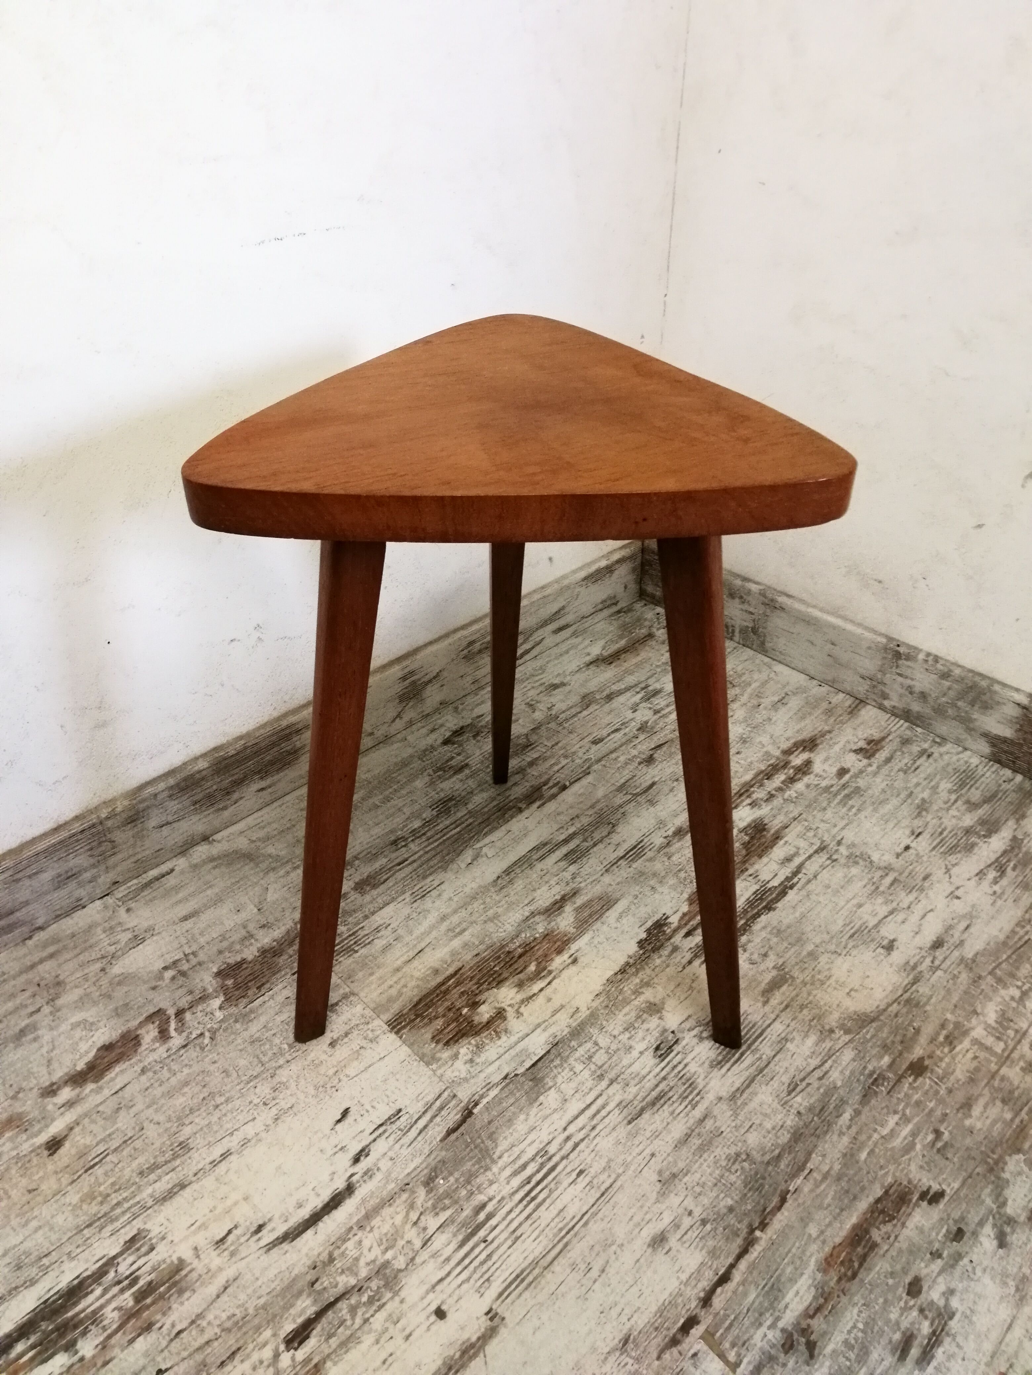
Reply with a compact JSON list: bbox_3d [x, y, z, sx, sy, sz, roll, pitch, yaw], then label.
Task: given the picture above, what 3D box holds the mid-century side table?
[{"bbox_3d":[0.001,-0.002,0.746,0.356,0.481,0.357,0,36,0],"label":"mid-century side table"}]

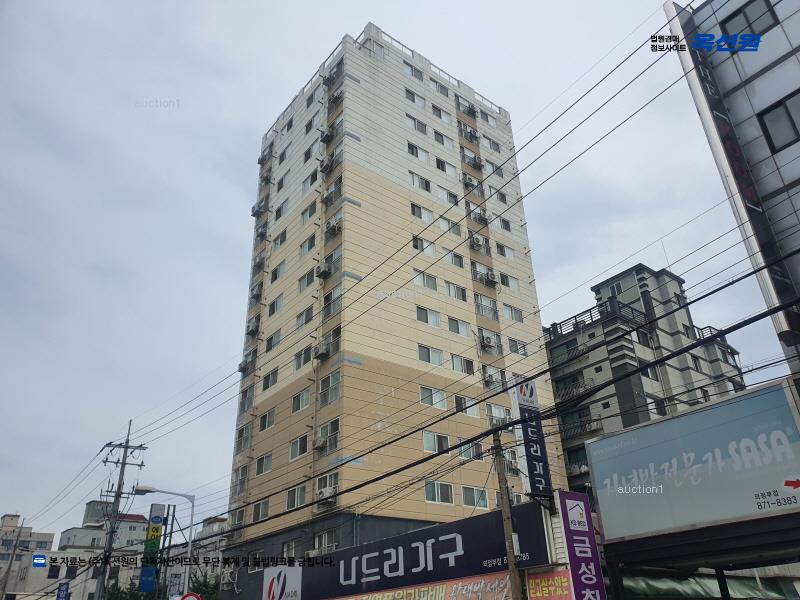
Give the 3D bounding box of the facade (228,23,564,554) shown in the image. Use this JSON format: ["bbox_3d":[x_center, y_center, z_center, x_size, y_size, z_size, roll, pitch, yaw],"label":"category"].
[{"bbox_3d":[-0.521,-0.595,48.051,18.550,38.900,13.900,19,-34,-34],"label":"facade"}]

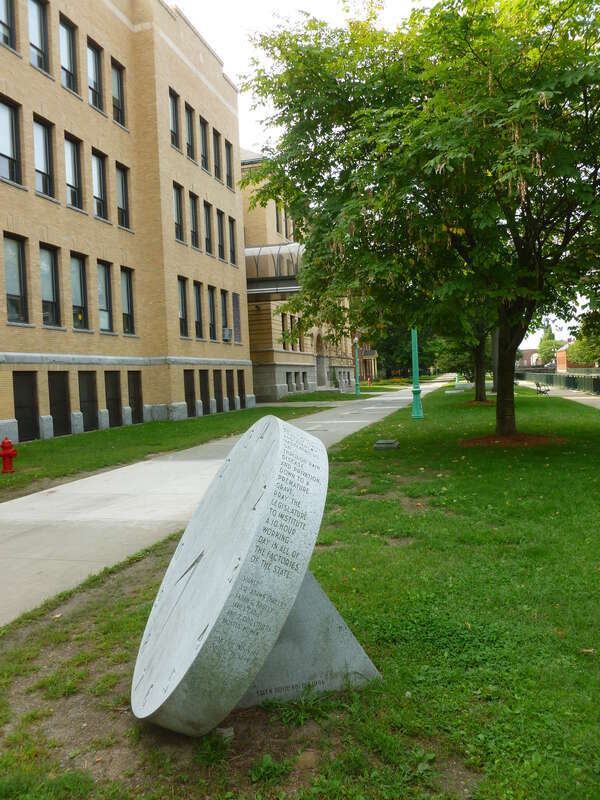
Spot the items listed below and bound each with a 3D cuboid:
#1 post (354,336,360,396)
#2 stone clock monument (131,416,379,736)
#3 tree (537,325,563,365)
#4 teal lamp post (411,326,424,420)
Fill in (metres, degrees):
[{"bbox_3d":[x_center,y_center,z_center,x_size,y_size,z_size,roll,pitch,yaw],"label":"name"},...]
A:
[{"bbox_3d":[4.390,-2.544,49.922,0.420,4.600,0.420,-2,2,15],"label":"post"},{"bbox_3d":[-0.226,0.800,3.231,1.253,1.432,1.513,-3,2,-15],"label":"stone clock monument"},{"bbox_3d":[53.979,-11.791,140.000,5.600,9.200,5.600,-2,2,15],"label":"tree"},{"bbox_3d":[3.985,-1.635,22.222,0.420,4.600,0.420,-2,2,15],"label":"teal lamp post"}]

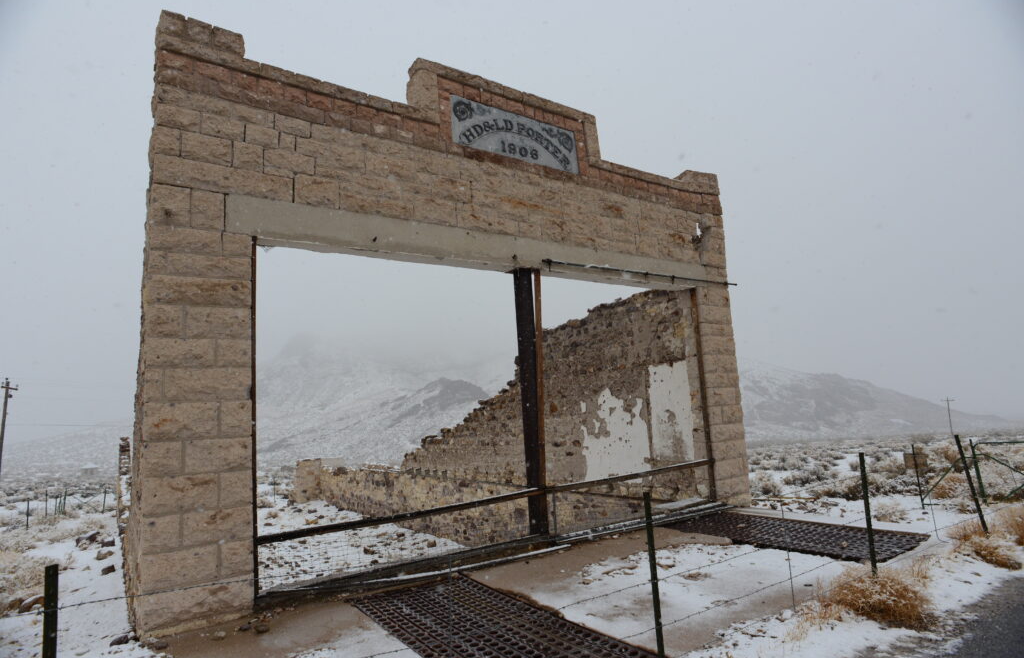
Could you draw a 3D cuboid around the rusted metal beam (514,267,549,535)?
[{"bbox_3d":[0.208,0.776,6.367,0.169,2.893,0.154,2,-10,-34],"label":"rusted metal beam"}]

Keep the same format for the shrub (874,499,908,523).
[{"bbox_3d":[4.501,2.161,6.784,0.360,0.246,0.360,-8,-9,31],"label":"shrub"}]

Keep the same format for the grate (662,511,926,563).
[{"bbox_3d":[3.038,2.295,6.383,1.306,0.061,2.371,2,-10,-34],"label":"grate"}]

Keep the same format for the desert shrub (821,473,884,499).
[{"bbox_3d":[5.593,2.578,9.415,0.887,0.354,0.887,-8,-9,29],"label":"desert shrub"}]

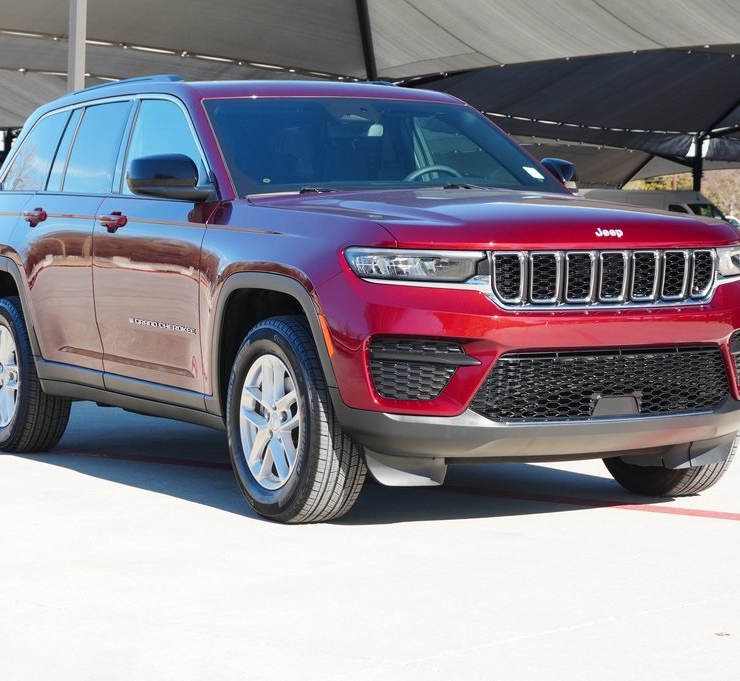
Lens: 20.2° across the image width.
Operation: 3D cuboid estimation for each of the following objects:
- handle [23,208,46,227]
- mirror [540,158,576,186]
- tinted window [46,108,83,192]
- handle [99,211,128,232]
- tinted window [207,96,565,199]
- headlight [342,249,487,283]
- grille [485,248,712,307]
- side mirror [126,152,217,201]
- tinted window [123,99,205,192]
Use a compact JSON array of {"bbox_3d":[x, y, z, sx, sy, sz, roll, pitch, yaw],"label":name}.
[{"bbox_3d":[-1.582,-0.580,9.783,0.055,0.080,0.240,-2,3,-29],"label":"handle"},{"bbox_3d":[0.848,-0.726,9.261,0.220,0.160,0.200,-2,3,-29],"label":"mirror"},{"bbox_3d":[-1.425,-0.896,9.806,0.034,0.428,0.288,20,-7,-28],"label":"tinted window"},{"bbox_3d":[-1.084,-0.506,8.808,0.055,0.080,0.230,-2,3,-29],"label":"handle"},{"bbox_3d":[0.055,-0.805,8.818,1.620,0.121,0.914,-2,34,-29],"label":"tinted window"},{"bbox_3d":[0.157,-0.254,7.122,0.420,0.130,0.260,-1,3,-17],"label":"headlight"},{"bbox_3d":[0.844,-0.223,7.437,0.980,0.220,0.110,-2,3,-29],"label":"grille"},{"bbox_3d":[-0.806,-0.658,8.419,0.270,0.200,0.250,-2,3,-29],"label":"side mirror"},{"bbox_3d":[-0.837,-0.821,8.644,0.080,0.430,0.960,14,-5,-29],"label":"tinted window"}]

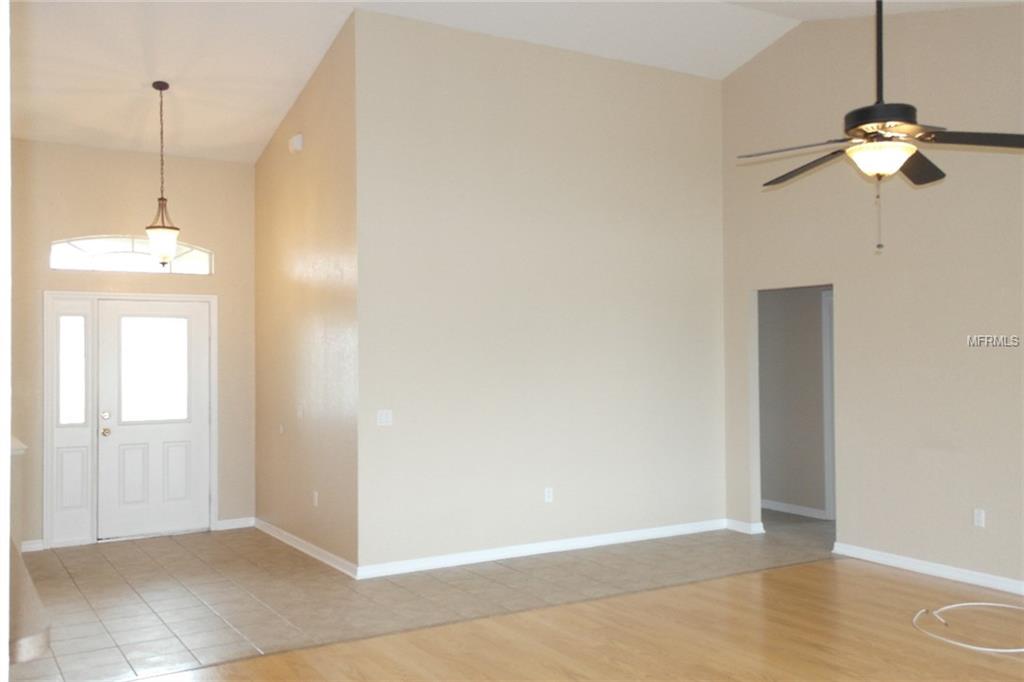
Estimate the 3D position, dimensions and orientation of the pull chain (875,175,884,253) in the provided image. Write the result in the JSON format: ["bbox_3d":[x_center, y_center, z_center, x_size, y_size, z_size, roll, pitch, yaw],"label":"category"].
[{"bbox_3d":[1.544,-0.533,3.580,0.030,0.315,0.030,0,-1,-28],"label":"pull chain"}]

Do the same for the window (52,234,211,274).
[{"bbox_3d":[-3.299,-0.755,7.468,1.311,0.318,0.100,0,-1,-28],"label":"window"}]

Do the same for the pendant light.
[{"bbox_3d":[-2.708,-1.296,6.612,0.262,1.430,0.262,0,-1,-28],"label":"pendant light"}]

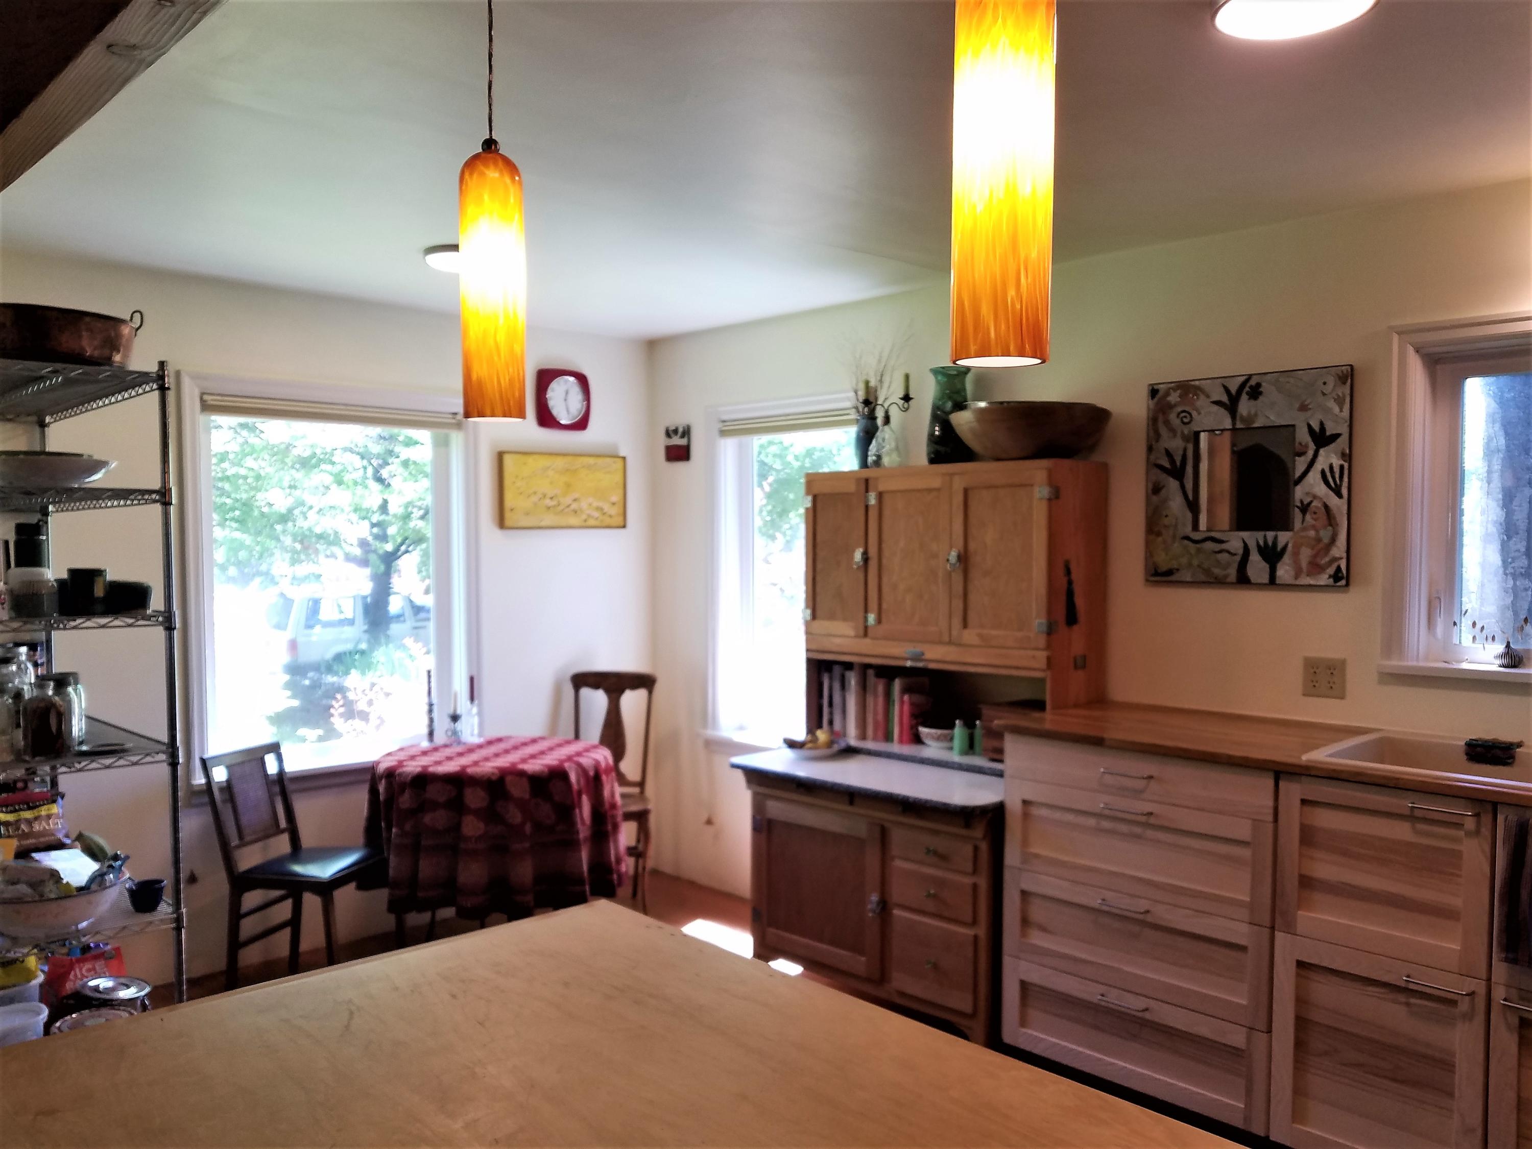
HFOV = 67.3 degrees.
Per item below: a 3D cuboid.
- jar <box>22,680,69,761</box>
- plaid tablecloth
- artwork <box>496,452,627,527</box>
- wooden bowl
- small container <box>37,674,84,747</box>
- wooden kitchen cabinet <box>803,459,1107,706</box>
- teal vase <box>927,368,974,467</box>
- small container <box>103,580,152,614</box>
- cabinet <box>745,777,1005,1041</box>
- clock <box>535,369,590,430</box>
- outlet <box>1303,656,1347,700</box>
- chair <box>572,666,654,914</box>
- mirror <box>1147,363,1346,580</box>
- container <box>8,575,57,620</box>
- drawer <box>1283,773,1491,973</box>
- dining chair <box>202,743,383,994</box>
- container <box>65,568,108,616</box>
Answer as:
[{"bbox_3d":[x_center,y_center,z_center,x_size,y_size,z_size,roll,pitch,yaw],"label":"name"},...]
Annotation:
[{"bbox_3d":[-1.643,0.334,2.604,0.100,0.178,0.100,2,3,45],"label":"jar"},{"bbox_3d":[-0.965,1.051,4.240,0.920,0.760,0.920,0,2,0],"label":"plaid tablecloth"},{"bbox_3d":[-0.852,-0.351,4.901,0.035,0.320,0.635,2,3,44],"label":"artwork"},{"bbox_3d":[0.830,-0.430,3.618,0.500,0.165,0.500,0,2,0],"label":"wooden bowl"},{"bbox_3d":[-1.683,0.322,2.750,0.096,0.174,0.096,2,3,44],"label":"small container"},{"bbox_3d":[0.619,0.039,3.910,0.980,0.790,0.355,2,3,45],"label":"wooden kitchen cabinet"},{"bbox_3d":[0.624,-0.530,3.909,0.160,0.345,0.160,0,2,0],"label":"teal vase"},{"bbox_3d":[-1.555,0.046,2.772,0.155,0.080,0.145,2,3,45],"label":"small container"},{"bbox_3d":[0.523,1.062,3.884,0.980,0.740,0.620,2,3,44],"label":"cabinet"},{"bbox_3d":[-0.864,-0.735,4.895,0.055,0.230,0.230,2,3,45],"label":"clock"},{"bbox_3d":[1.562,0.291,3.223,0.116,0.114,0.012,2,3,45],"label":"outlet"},{"bbox_3d":[-0.675,0.925,4.740,0.430,0.960,0.480,0,2,7],"label":"chair"},{"bbox_3d":[1.415,-0.277,3.398,0.590,0.610,0.030,2,3,44],"label":"mirror"},{"bbox_3d":[-1.637,0.050,2.559,0.108,0.100,0.108,2,3,45],"label":"container"},{"bbox_3d":[1.536,0.671,2.771,0.450,0.384,0.450,2,3,44],"label":"drawer"},{"bbox_3d":[-1.534,0.991,3.810,0.460,0.840,0.410,0,2,12],"label":"dining chair"},{"bbox_3d":[-1.566,0.038,2.651,0.093,0.105,0.093,2,3,45],"label":"container"}]

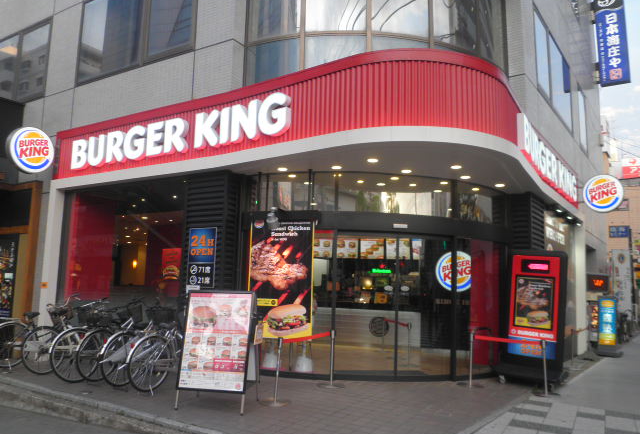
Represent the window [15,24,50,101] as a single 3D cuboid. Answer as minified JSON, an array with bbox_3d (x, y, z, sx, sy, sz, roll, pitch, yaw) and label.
[{"bbox_3d":[-6.516,-3.500,10.943,1.140,1.690,0.080,-4,-10,30],"label":"window"}]

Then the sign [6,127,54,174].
[{"bbox_3d":[-5.729,-1.308,9.502,0.160,0.880,0.880,-4,-10,30],"label":"sign"}]

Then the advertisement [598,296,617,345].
[{"bbox_3d":[6.501,2.362,10.856,0.400,1.120,0.140,-6,-11,37],"label":"advertisement"}]

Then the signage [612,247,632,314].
[{"bbox_3d":[10.023,2.146,15.929,0.620,2.200,0.120,-6,-11,37],"label":"signage"}]

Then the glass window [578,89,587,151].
[{"bbox_3d":[7.319,-2.665,13.367,0.120,1.720,1.080,-5,-10,37],"label":"glass window"}]

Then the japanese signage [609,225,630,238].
[{"bbox_3d":[12.461,0.603,20.000,0.900,0.520,0.120,-5,-10,35],"label":"japanese signage"}]

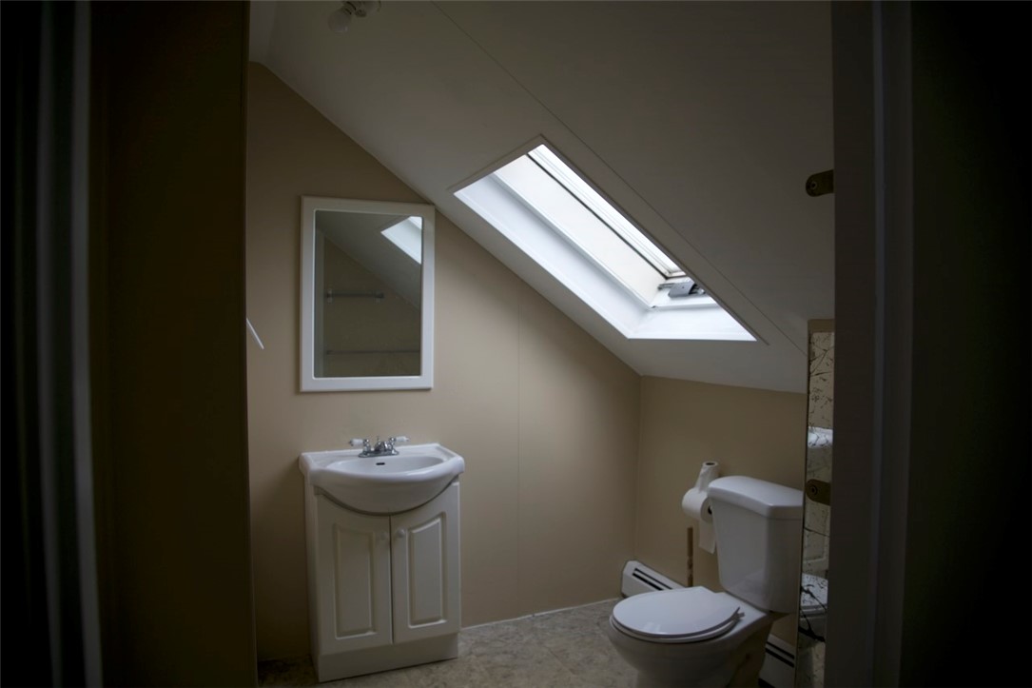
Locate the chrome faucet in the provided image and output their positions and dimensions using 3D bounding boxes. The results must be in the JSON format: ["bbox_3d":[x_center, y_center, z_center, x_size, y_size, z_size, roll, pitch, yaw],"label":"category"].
[{"bbox_3d":[-0.535,0.405,2.739,0.246,0.072,0.117,0,1,-24],"label":"chrome faucet"}]

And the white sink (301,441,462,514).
[{"bbox_3d":[-0.489,0.529,2.608,0.606,0.208,0.477,0,1,-24],"label":"white sink"}]

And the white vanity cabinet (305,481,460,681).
[{"bbox_3d":[-0.523,0.893,2.715,0.548,0.720,0.267,0,1,-24],"label":"white vanity cabinet"}]

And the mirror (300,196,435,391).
[{"bbox_3d":[-0.596,-0.195,2.791,0.540,0.765,0.030,0,1,-24],"label":"mirror"}]

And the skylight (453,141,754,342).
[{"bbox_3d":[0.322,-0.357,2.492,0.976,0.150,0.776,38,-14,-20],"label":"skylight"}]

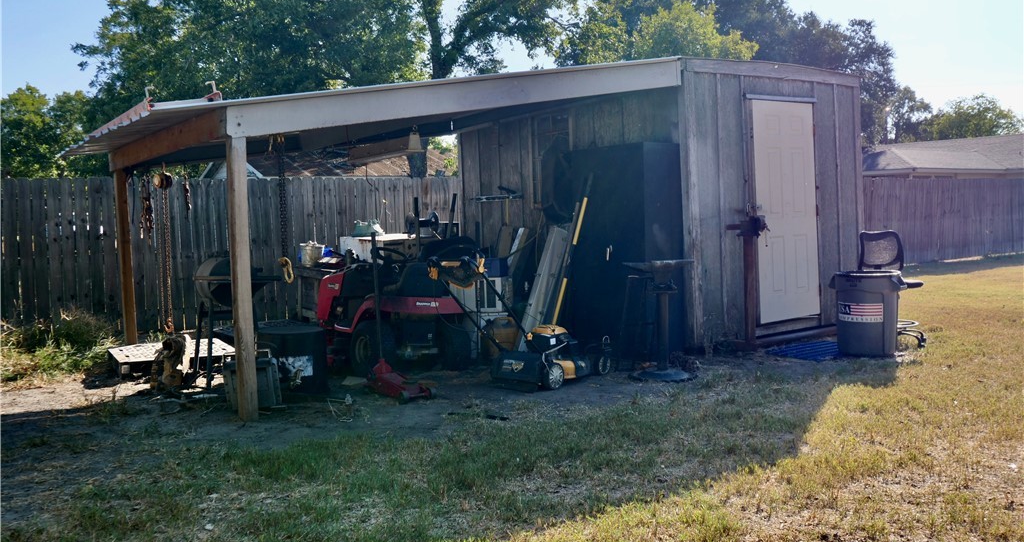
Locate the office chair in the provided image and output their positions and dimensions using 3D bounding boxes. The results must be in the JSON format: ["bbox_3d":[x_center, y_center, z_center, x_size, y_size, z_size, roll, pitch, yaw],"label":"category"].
[{"bbox_3d":[3.418,0.147,7.450,0.610,1.010,0.630,-2,4,-7],"label":"office chair"}]

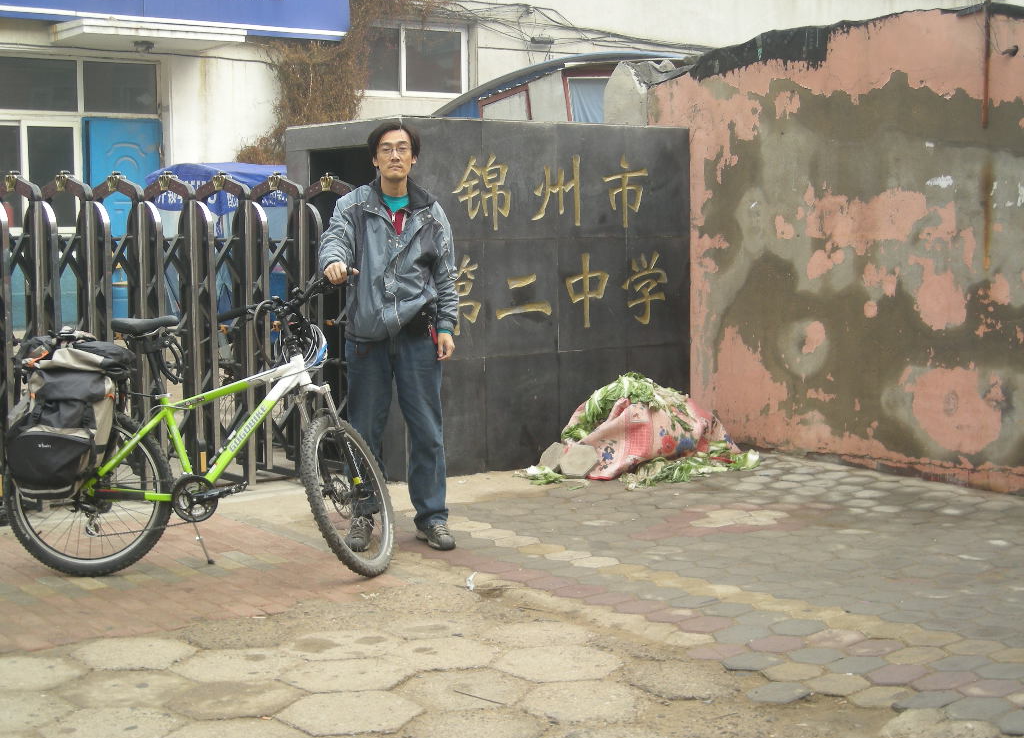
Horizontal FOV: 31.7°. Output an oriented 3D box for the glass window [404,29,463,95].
[{"bbox_3d":[-0.848,-3.334,19.500,0.780,0.700,0.080,-4,6,-40],"label":"glass window"}]

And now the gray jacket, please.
[{"bbox_3d":[-0.513,-0.451,7.500,0.570,0.690,0.400,-1,4,-2],"label":"gray jacket"}]

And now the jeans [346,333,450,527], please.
[{"bbox_3d":[-0.492,0.234,7.620,0.420,0.910,0.300,-1,4,-2],"label":"jeans"}]

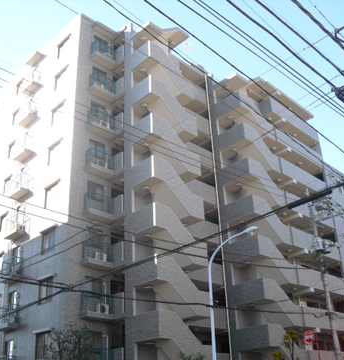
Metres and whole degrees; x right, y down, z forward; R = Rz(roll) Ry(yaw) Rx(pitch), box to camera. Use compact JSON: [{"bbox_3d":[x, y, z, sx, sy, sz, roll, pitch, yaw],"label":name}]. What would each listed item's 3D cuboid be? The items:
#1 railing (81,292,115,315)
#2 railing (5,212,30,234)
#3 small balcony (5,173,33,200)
[{"bbox_3d":[-3.997,6.653,26.821,1.701,1.092,0.523,21,-35,-40],"label":"railing"},{"bbox_3d":[-9.927,2.819,31.765,0.550,1.069,1.547,21,-34,-40],"label":"railing"},{"bbox_3d":[-10.196,0.387,33.519,0.621,1.302,1.694,21,-35,-38],"label":"small balcony"}]

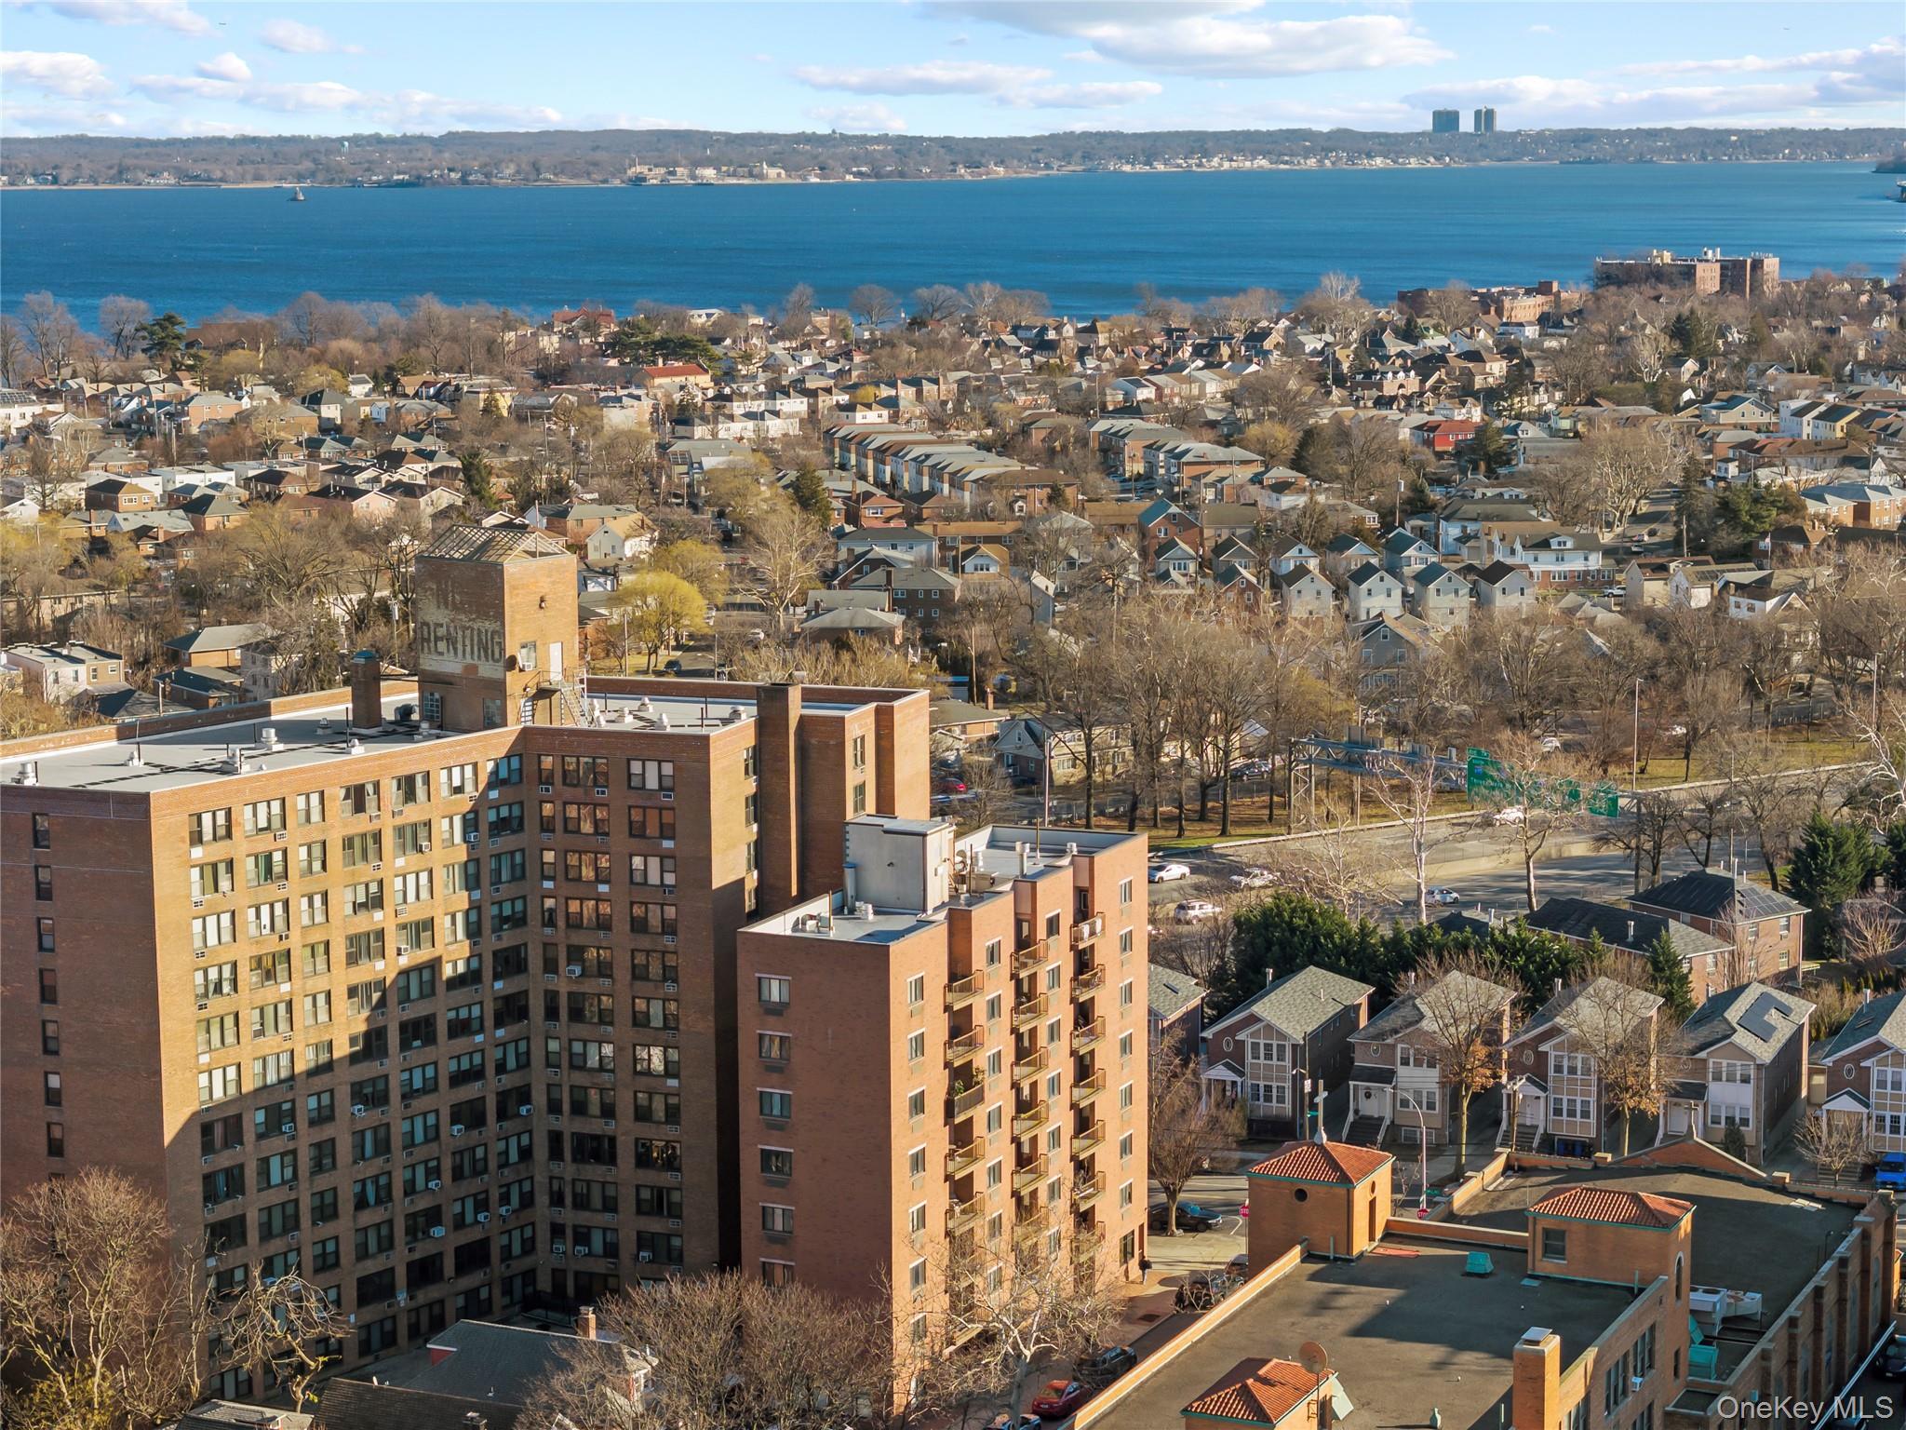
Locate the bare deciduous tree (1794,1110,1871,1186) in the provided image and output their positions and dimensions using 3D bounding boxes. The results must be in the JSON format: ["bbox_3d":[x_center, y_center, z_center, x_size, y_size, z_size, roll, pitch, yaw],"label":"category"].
[{"bbox_3d":[54.606,27.074,239.426,4.808,5.311,4.808,0,9,0],"label":"bare deciduous tree"}]

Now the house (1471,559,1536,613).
[{"bbox_3d":[75.891,-16.549,529.360,5.600,7.800,11.800,-1,9,-3],"label":"house"}]

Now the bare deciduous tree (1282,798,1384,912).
[{"bbox_3d":[30.988,12.236,309.826,8.800,11.300,8.800,0,9,0],"label":"bare deciduous tree"}]

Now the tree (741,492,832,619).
[{"bbox_3d":[-22.455,-20.244,513.851,12.600,18.600,12.600,0,9,0],"label":"tree"}]

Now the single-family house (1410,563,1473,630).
[{"bbox_3d":[67.109,-16.447,528.040,5.900,7.700,12.100,-1,9,-3],"label":"single-family house"}]

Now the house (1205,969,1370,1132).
[{"bbox_3d":[22.830,22.292,260.885,6.900,8.700,17.792,3,9,22],"label":"house"}]

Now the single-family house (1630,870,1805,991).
[{"bbox_3d":[58.060,16.170,292.545,8.000,8.300,11.500,-6,10,-35],"label":"single-family house"}]

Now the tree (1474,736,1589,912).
[{"bbox_3d":[48.902,9.608,325.978,9.564,15.731,9.564,0,9,0],"label":"tree"}]

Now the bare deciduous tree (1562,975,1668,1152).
[{"bbox_3d":[41.314,22.809,240.461,6.776,13.607,6.776,0,9,0],"label":"bare deciduous tree"}]

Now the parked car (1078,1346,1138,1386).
[{"bbox_3d":[8.203,34.505,204.929,1.870,1.680,4.600,4,10,27],"label":"parked car"}]

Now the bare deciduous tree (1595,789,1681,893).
[{"bbox_3d":[58.376,10.762,325.486,7.200,9.200,7.200,0,9,0],"label":"bare deciduous tree"}]

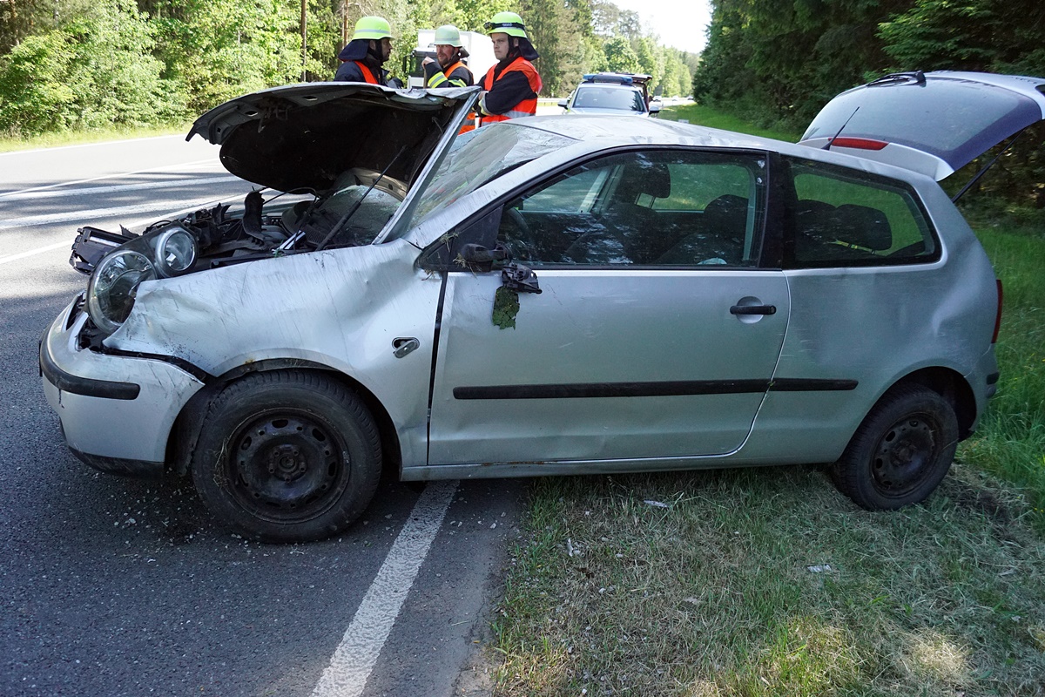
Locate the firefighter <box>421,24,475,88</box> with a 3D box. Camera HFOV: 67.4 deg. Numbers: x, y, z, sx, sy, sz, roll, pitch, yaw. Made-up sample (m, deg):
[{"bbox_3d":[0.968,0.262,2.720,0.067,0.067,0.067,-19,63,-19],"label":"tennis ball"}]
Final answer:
[{"bbox_3d":[-0.623,-1.717,6.538,0.420,1.810,0.560,-14,25,-42],"label":"firefighter"}]

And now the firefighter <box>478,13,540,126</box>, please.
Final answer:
[{"bbox_3d":[-0.121,-1.298,5.343,0.420,1.840,0.560,-11,23,-36],"label":"firefighter"}]

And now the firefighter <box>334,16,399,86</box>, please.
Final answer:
[{"bbox_3d":[-1.125,-1.454,5.738,0.450,1.810,0.560,2,19,-5],"label":"firefighter"}]

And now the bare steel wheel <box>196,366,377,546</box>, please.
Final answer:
[{"bbox_3d":[-0.732,0.345,2.488,0.580,0.580,0.185,1,14,-6],"label":"bare steel wheel"}]

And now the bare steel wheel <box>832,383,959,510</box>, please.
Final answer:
[{"bbox_3d":[1.596,0.429,3.358,0.580,0.580,0.185,-3,18,-19],"label":"bare steel wheel"}]

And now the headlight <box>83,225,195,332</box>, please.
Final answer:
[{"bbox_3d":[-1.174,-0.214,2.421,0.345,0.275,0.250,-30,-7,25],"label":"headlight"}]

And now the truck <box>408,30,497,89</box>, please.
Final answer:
[{"bbox_3d":[-3.080,-13.550,38.400,2.500,3.600,9.000,6,19,9],"label":"truck"}]

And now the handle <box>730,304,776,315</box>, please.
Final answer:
[{"bbox_3d":[0.819,-0.138,2.781,0.178,0.035,0.047,1,17,-20],"label":"handle"}]

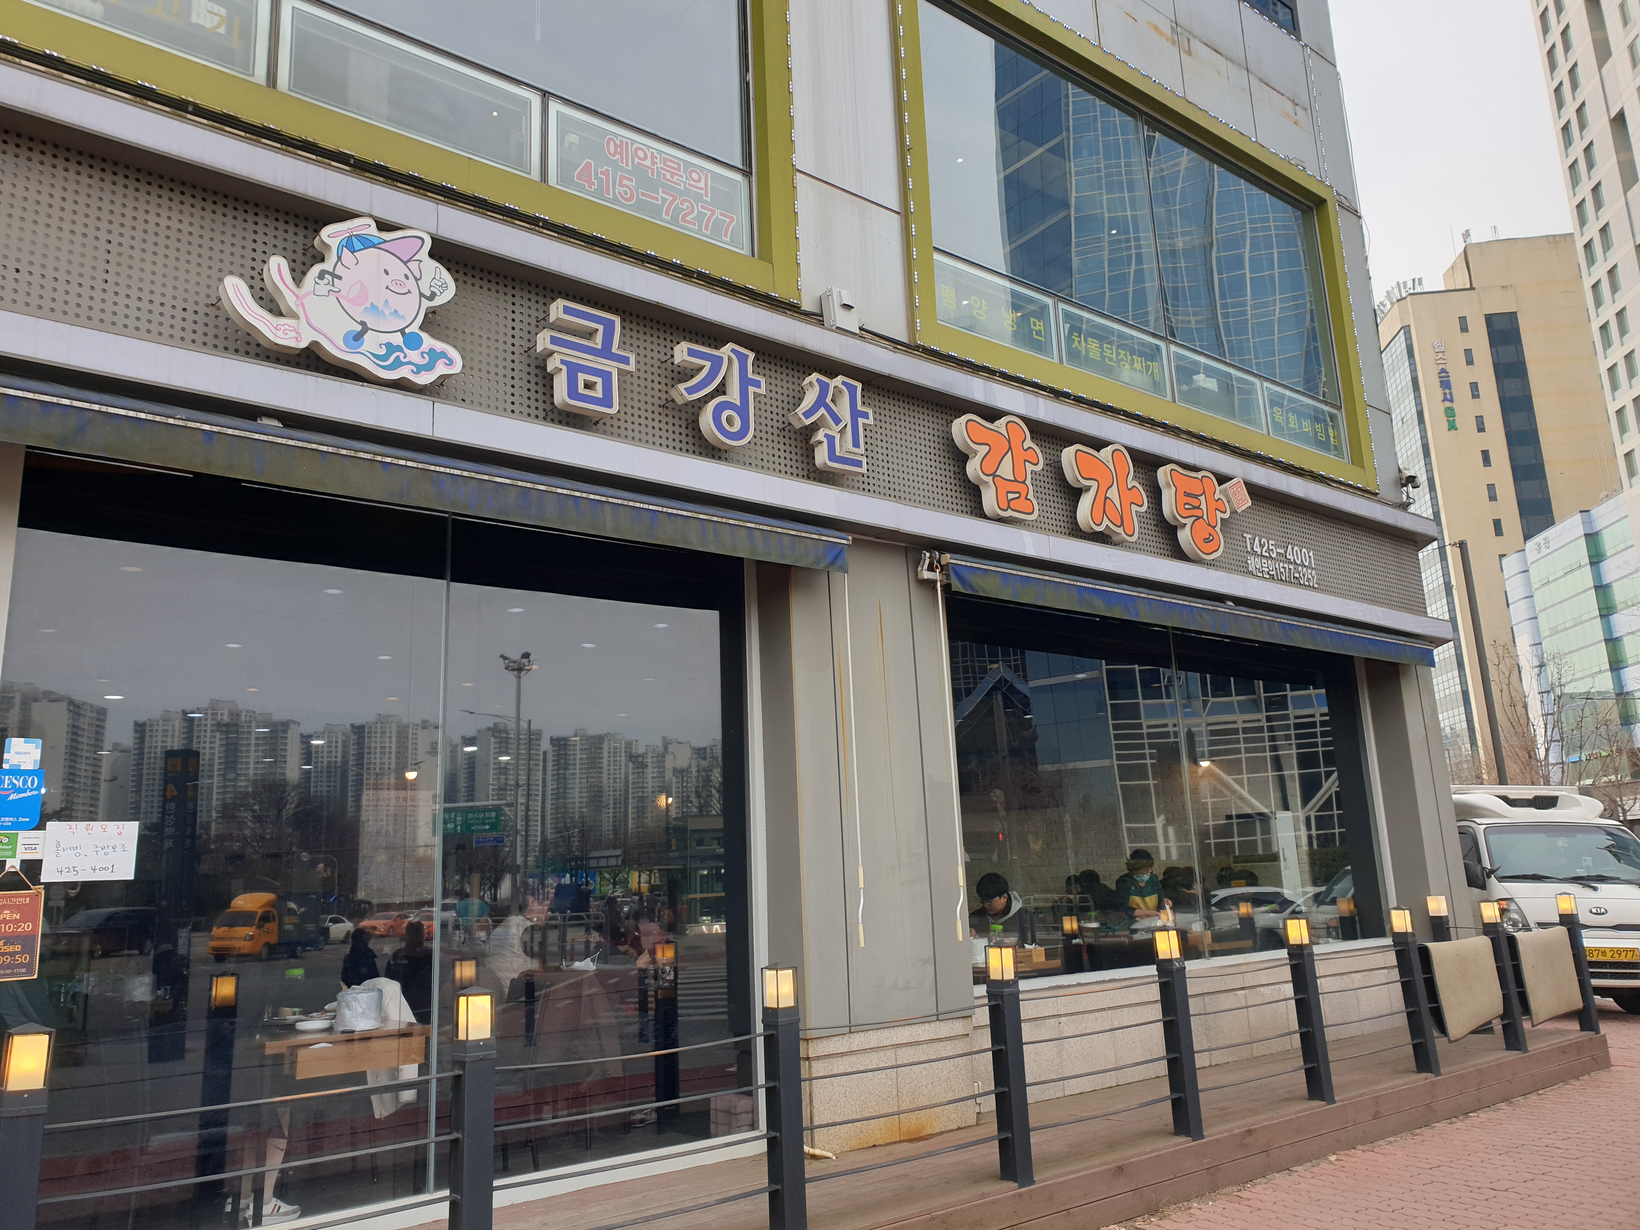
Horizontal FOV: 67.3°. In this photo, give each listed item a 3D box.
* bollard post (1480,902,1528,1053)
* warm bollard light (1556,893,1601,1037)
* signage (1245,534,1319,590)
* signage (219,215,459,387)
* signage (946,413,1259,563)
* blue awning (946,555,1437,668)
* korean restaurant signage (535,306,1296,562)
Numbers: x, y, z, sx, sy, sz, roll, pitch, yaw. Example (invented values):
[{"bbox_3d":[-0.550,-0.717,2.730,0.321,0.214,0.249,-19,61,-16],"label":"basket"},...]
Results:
[{"bbox_3d":[4.764,2.516,8.574,0.101,1.009,0.101,8,-17,-38],"label":"bollard post"},{"bbox_3d":[5.772,2.645,9.371,0.101,1.027,0.101,8,-17,-38],"label":"warm bollard light"},{"bbox_3d":[3.779,-0.439,10.006,1.021,0.326,0.050,8,-17,-38],"label":"signage"},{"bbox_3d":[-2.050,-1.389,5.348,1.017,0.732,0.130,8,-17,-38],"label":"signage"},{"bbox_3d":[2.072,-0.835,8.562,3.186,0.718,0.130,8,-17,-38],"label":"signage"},{"bbox_3d":[3.071,0.053,9.209,6.027,0.289,0.252,8,-17,-38],"label":"blue awning"},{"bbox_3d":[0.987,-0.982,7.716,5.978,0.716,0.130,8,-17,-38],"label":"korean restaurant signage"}]

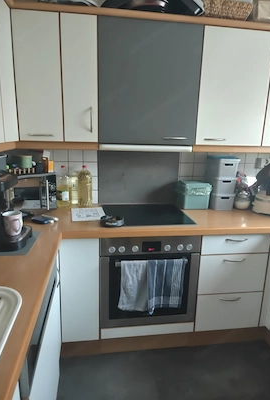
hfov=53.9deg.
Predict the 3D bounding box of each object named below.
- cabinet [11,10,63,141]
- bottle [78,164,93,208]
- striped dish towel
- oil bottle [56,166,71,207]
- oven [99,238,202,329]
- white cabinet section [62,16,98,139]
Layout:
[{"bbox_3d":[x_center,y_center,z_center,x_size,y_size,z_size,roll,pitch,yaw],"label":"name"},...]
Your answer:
[{"bbox_3d":[-0.551,-0.702,1.635,0.240,0.665,0.371,0,13,-8],"label":"cabinet"},{"bbox_3d":[-0.362,-0.101,1.937,0.102,0.302,0.102,0,13,-8],"label":"bottle"},{"bbox_3d":[0.186,0.515,1.572,0.229,0.358,0.045,0,13,-8],"label":"striped dish towel"},{"bbox_3d":[-0.516,-0.097,1.905,0.100,0.300,0.100,0,13,-8],"label":"oil bottle"},{"bbox_3d":[0.060,0.447,1.839,0.594,0.585,0.565,0,13,-8],"label":"oven"},{"bbox_3d":[-0.327,-0.697,1.646,0.194,0.663,0.345,0,12,-8],"label":"white cabinet section"}]

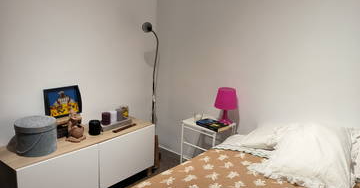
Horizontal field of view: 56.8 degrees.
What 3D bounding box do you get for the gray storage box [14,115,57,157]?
[{"bbox_3d":[-0.966,0.279,2.237,0.251,0.193,0.251,13,17,37],"label":"gray storage box"}]

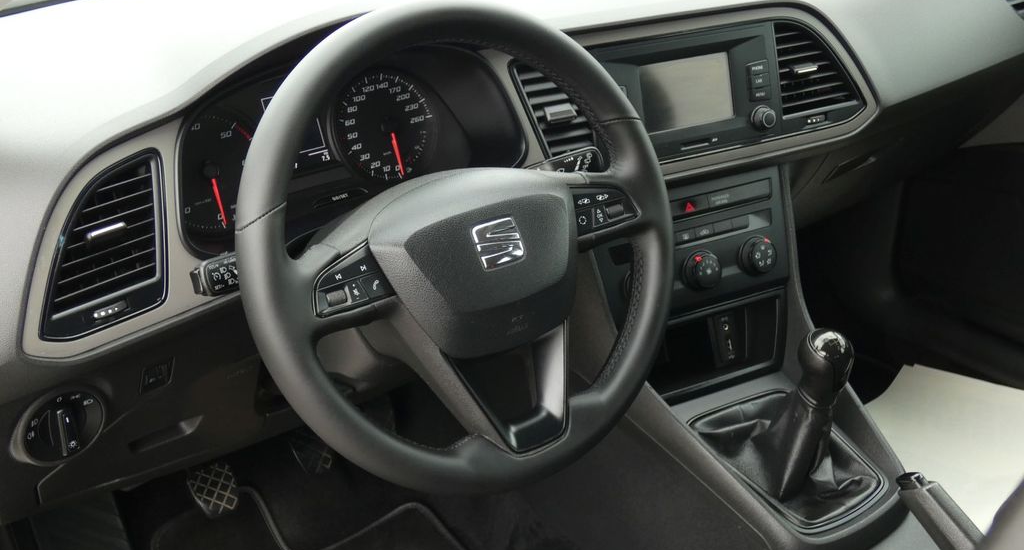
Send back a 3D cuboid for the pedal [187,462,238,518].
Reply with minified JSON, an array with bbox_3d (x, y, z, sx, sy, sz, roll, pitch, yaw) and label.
[{"bbox_3d":[-0.354,0.256,1.370,0.056,0.060,0.028,-18,-9,-32],"label":"pedal"}]

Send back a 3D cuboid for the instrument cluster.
[{"bbox_3d":[-0.158,-0.121,1.015,0.325,0.145,0.090,-18,7,-32],"label":"instrument cluster"}]

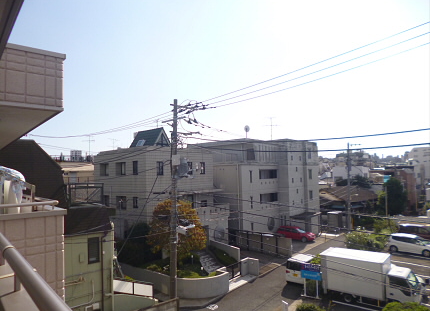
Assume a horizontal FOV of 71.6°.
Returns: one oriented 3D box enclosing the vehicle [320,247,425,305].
[{"bbox_3d":[9.555,7.632,18.395,5.216,2.796,1.900,-6,-2,41],"label":"vehicle"}]

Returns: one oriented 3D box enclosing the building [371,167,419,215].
[{"bbox_3d":[35.646,6.606,59.294,6.000,8.500,6.800,1,-4,-38],"label":"building"}]

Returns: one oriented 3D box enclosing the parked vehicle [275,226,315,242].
[{"bbox_3d":[10.190,9.426,36.833,4.250,1.480,1.700,-4,-4,40],"label":"parked vehicle"}]

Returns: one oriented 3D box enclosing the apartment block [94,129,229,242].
[{"bbox_3d":[-5.267,3.308,29.852,9.300,10.800,9.700,-4,-4,40],"label":"apartment block"}]

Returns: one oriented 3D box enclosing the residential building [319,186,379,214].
[{"bbox_3d":[23.148,8.288,53.951,9.200,5.100,7.200,1,-4,-32],"label":"residential building"}]

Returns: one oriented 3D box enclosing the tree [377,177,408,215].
[{"bbox_3d":[30.506,7.006,51.029,4.700,7.000,4.700,-4,-4,40],"label":"tree"}]

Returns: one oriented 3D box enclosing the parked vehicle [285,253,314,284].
[{"bbox_3d":[6.885,8.560,22.679,1.475,1.760,3.395,-4,-4,40],"label":"parked vehicle"}]

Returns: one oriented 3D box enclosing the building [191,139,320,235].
[{"bbox_3d":[5.164,4.414,38.519,11.547,11.900,12.793,-4,-4,40],"label":"building"}]

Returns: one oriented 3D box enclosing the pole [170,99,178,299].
[{"bbox_3d":[-2.643,2.848,19.717,0.400,13.260,0.400,-3,-4,40],"label":"pole"}]

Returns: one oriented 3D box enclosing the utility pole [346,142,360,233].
[{"bbox_3d":[18.685,4.233,39.964,1.600,11.823,0.400,-3,-4,40],"label":"utility pole"}]

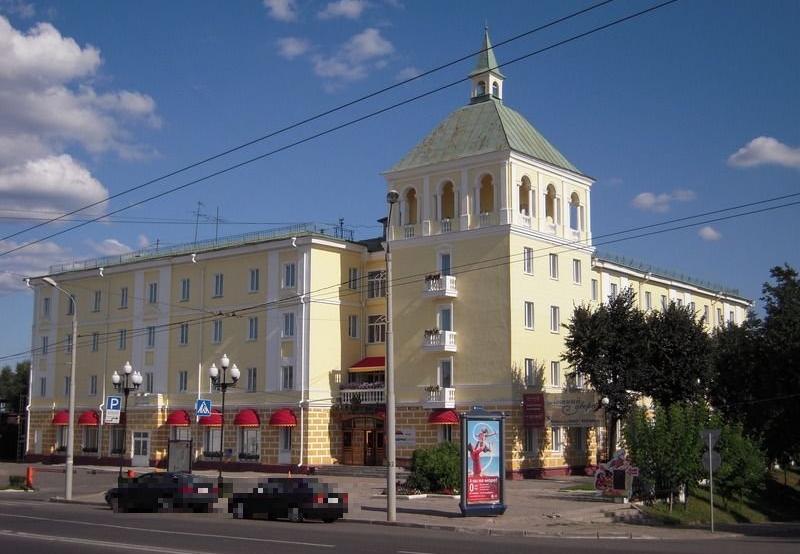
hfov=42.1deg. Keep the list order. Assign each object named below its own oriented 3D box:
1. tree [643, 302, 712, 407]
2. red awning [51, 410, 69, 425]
[{"bbox_3d":[17.445,7.231,67.148,4.800,11.400,4.800,-2,-9,14],"label":"tree"},{"bbox_3d":[-26.864,11.155,82.298,2.100,1.170,0.850,-6,-10,39],"label":"red awning"}]

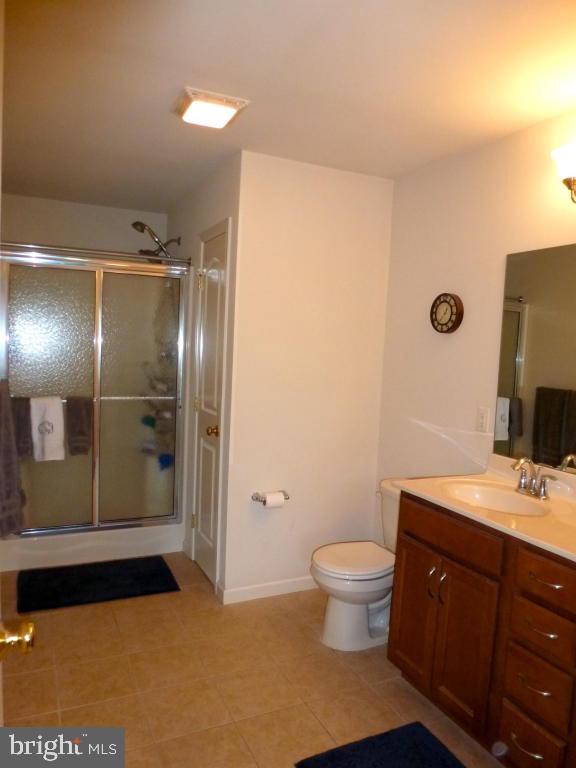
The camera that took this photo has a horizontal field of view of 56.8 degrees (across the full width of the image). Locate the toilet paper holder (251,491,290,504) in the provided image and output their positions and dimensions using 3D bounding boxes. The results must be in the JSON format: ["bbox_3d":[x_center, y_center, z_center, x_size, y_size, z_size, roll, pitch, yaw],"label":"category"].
[{"bbox_3d":[-0.096,0.629,2.950,0.195,0.065,0.090,1,4,-26],"label":"toilet paper holder"}]

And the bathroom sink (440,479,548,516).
[{"bbox_3d":[0.832,0.527,2.172,0.360,0.140,0.470,1,4,-26],"label":"bathroom sink"}]

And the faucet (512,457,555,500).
[{"bbox_3d":[0.975,0.384,2.178,0.170,0.162,0.180,1,4,-26],"label":"faucet"}]

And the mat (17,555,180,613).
[{"bbox_3d":[-1.119,1.159,3.155,0.833,0.016,0.530,1,4,-26],"label":"mat"}]

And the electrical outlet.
[{"bbox_3d":[0.930,0.173,2.549,0.008,0.115,0.076,1,4,-26],"label":"electrical outlet"}]

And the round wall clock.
[{"bbox_3d":[0.819,-0.362,2.747,0.045,0.200,0.200,1,4,-26],"label":"round wall clock"}]

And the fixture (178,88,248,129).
[{"bbox_3d":[-0.341,-1.158,2.263,0.265,0.050,0.270,1,4,-26],"label":"fixture"}]

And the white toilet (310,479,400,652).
[{"bbox_3d":[0.445,0.908,2.714,0.710,0.720,0.420,1,4,-26],"label":"white toilet"}]

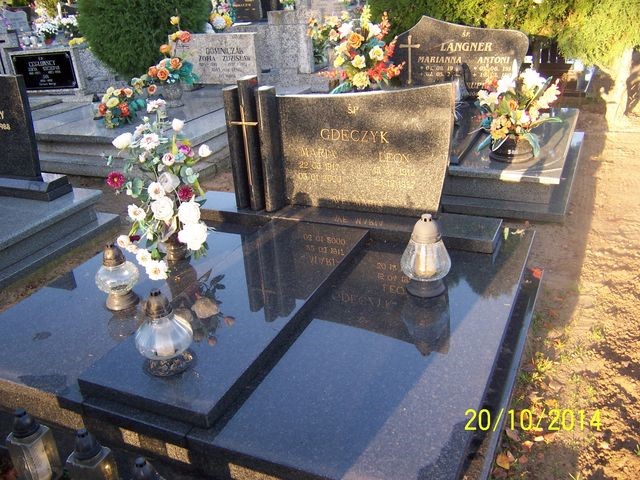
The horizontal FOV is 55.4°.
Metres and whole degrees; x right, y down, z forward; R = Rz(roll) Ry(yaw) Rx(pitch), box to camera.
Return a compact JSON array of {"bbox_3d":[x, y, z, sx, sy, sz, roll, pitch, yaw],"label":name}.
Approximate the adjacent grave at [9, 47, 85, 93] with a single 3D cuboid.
[{"bbox_3d":[-3.027,-1.904,6.833,0.750,0.480,0.180,1,26,13],"label":"adjacent grave"}]

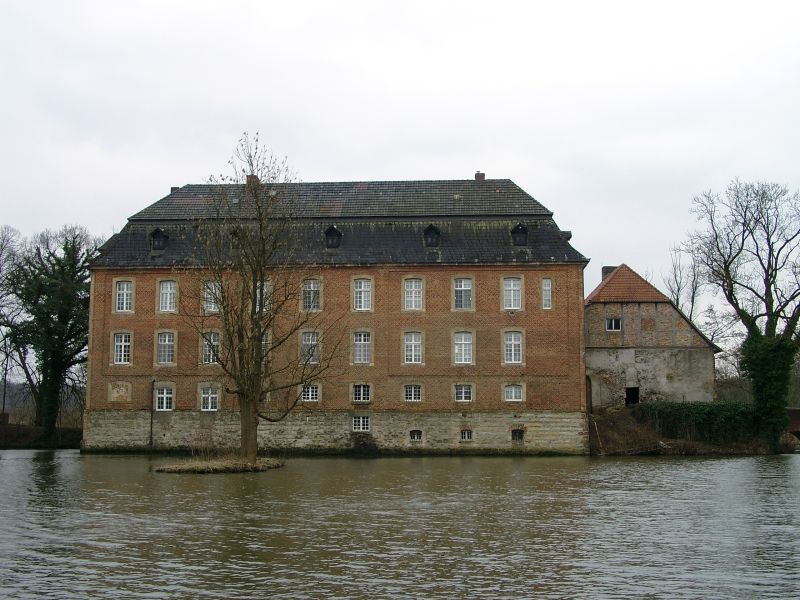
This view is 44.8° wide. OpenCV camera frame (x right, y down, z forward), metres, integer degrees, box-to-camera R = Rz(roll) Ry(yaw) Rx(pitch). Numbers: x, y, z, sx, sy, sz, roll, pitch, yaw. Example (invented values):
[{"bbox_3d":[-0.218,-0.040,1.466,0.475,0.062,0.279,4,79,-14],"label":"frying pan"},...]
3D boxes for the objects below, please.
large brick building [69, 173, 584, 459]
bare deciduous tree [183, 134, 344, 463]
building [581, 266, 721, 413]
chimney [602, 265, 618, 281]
[{"bbox_3d":[-4.241,0.836,72.088,34.410,20.700,12.200,0,-7,4],"label":"large brick building"},{"bbox_3d":[-7.121,-0.206,50.478,8.530,17.300,8.100,0,-7,4],"label":"bare deciduous tree"},{"bbox_3d":[18.872,3.717,85.050,14.300,11.930,16.000,0,-7,4],"label":"building"},{"bbox_3d":[18.760,-2.317,86.500,1.350,1.600,1.100,0,-7,4],"label":"chimney"}]

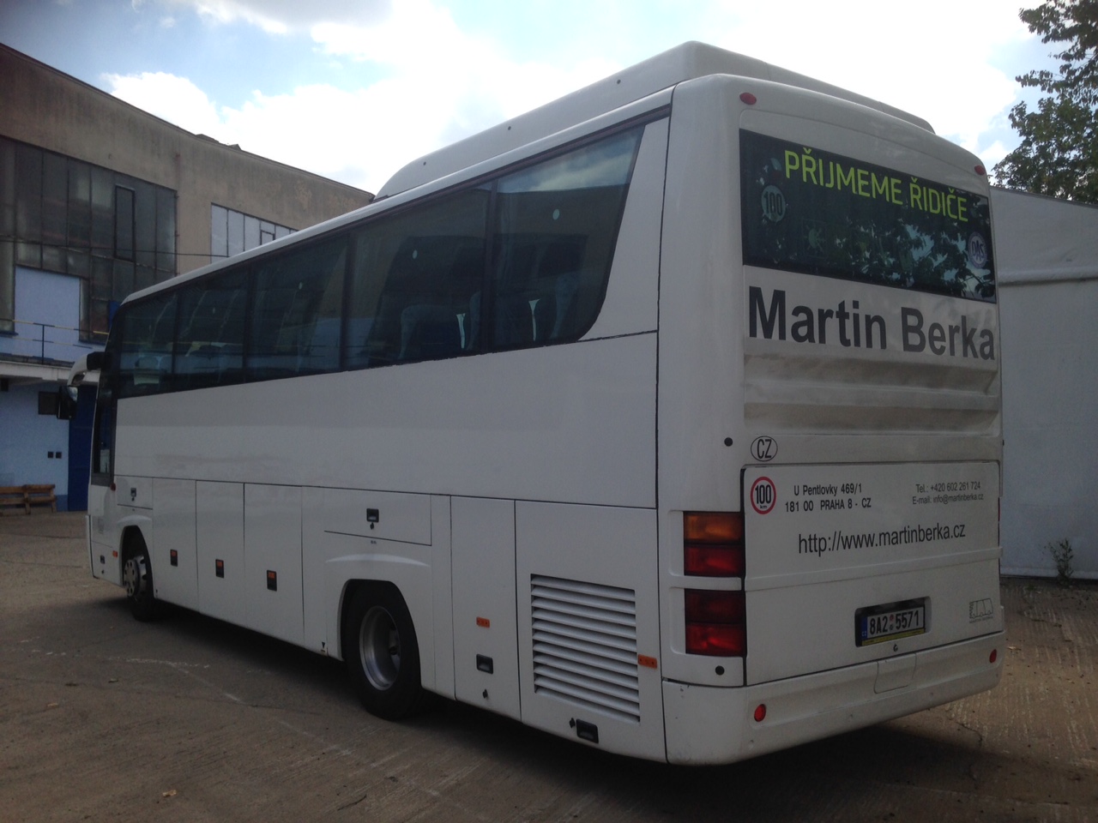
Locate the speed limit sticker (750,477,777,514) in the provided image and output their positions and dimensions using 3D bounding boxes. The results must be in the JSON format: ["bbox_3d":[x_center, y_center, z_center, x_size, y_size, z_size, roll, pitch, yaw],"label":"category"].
[{"bbox_3d":[0.922,0.362,4.490,0.162,0.160,0.010,1,-2,-38],"label":"speed limit sticker"}]

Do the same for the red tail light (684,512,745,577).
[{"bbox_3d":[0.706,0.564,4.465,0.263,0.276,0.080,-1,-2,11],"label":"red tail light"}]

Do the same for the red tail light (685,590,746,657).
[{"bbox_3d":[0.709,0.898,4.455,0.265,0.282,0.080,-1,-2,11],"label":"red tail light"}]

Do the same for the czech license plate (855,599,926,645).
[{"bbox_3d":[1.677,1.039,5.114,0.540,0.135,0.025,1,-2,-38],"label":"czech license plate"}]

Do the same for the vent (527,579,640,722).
[{"bbox_3d":[0.165,1.095,4.930,0.045,0.585,0.760,1,-2,-38],"label":"vent"}]

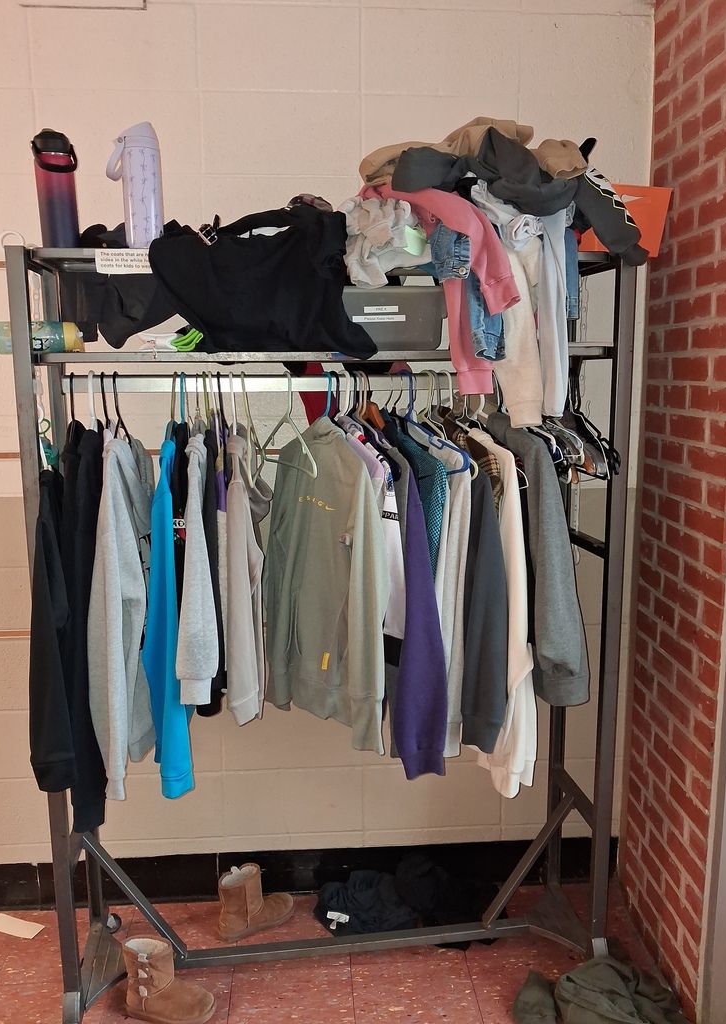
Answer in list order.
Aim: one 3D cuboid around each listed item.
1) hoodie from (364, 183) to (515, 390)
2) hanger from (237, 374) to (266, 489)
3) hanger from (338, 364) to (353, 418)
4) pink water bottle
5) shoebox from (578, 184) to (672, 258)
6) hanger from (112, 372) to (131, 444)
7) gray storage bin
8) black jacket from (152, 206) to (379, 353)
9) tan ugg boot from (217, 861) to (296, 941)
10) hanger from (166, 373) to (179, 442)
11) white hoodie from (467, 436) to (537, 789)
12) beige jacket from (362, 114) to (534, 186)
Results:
[{"bbox_3d":[0.149,-0.494,1.816,0.360,0.450,0.290,-1,9,-8],"label":"hoodie"},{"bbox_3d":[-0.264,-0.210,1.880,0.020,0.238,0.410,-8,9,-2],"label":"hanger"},{"bbox_3d":[-0.045,-0.215,1.901,0.020,0.235,0.410,-5,10,-27],"label":"hanger"},{"bbox_3d":[-0.639,-0.670,1.666,0.083,0.240,0.085,-4,9,-14],"label":"pink water bottle"},{"bbox_3d":[0.546,-0.658,1.848,0.270,0.150,0.180,-1,9,-7],"label":"shoebox"},{"bbox_3d":[-0.548,-0.208,1.816,0.015,0.220,0.410,-1,9,-7],"label":"hanger"},{"bbox_3d":[0.020,-0.444,1.892,0.320,0.137,0.320,-1,9,-5],"label":"gray storage bin"},{"bbox_3d":[-0.215,-0.498,1.761,0.482,0.311,0.240,-2,9,-9],"label":"black jacket"},{"bbox_3d":[-0.294,1.074,2.249,0.240,0.160,0.100,-6,11,-33],"label":"tan ugg boot"},{"bbox_3d":[-0.434,-0.211,1.831,0.015,0.220,0.410,-1,9,-4],"label":"hanger"},{"bbox_3d":[0.273,0.227,1.994,0.160,0.870,0.440,-5,10,-27],"label":"white hoodie"},{"bbox_3d":[0.194,-0.819,1.823,0.421,0.168,0.270,-2,9,-9],"label":"beige jacket"}]

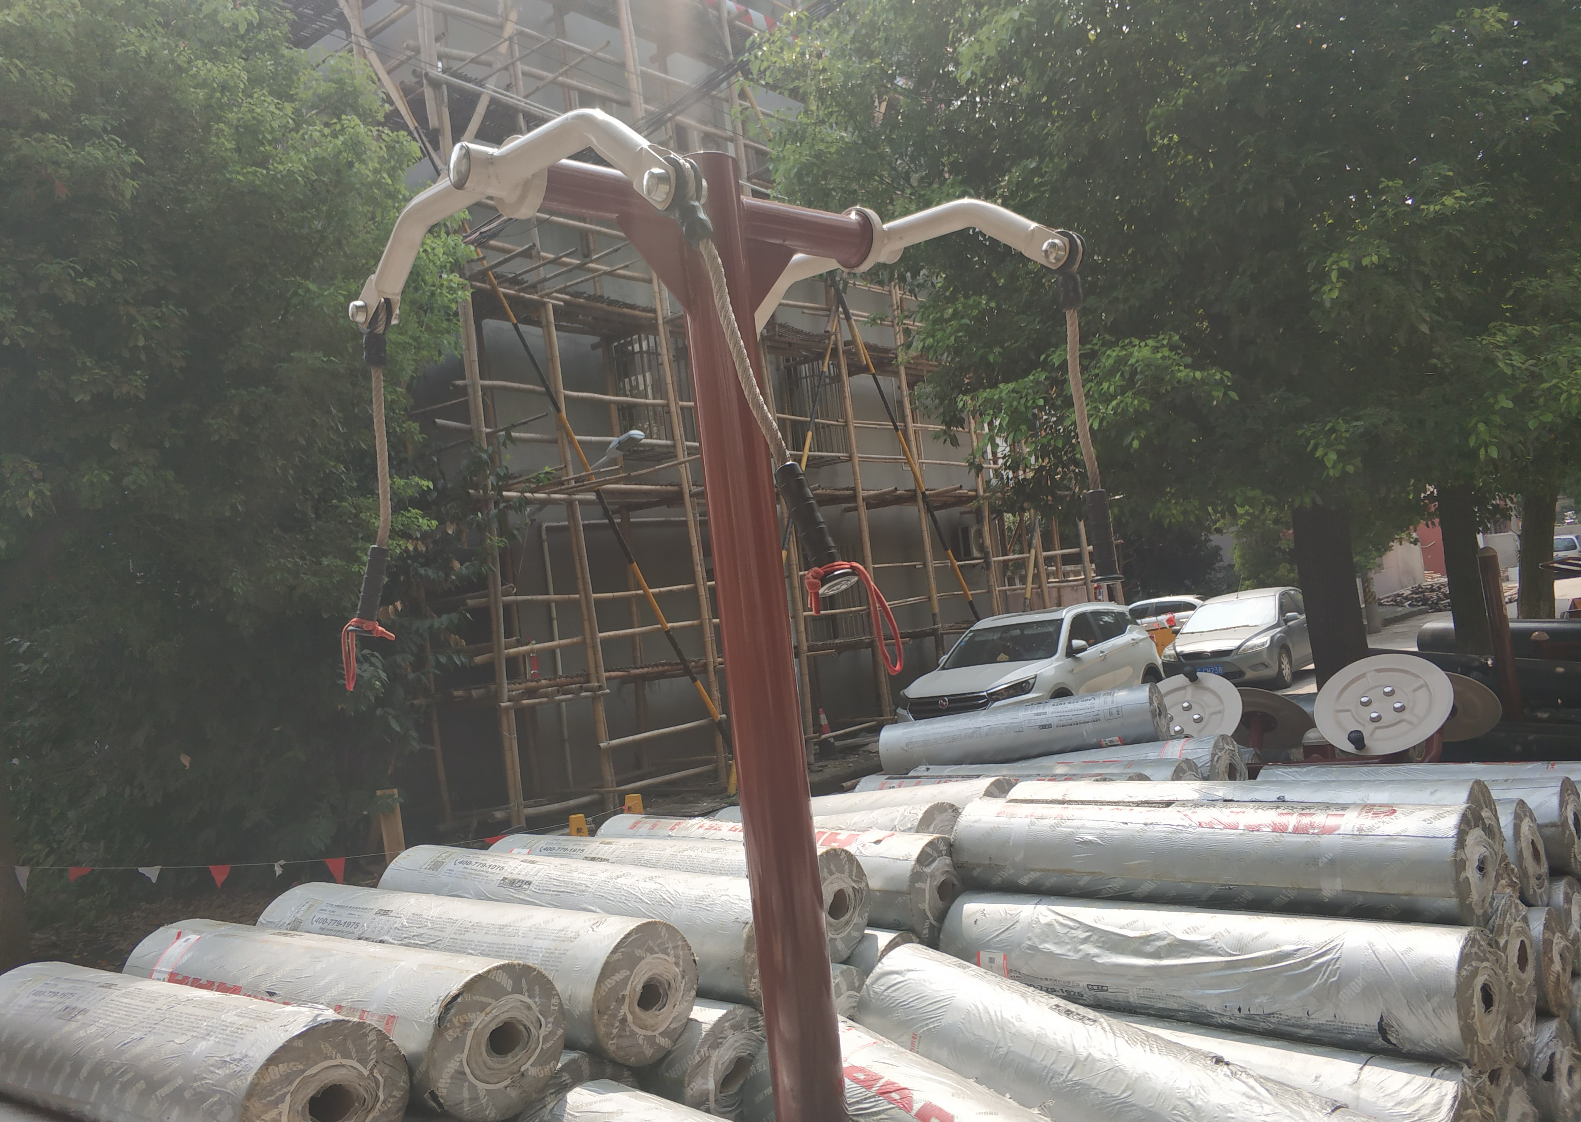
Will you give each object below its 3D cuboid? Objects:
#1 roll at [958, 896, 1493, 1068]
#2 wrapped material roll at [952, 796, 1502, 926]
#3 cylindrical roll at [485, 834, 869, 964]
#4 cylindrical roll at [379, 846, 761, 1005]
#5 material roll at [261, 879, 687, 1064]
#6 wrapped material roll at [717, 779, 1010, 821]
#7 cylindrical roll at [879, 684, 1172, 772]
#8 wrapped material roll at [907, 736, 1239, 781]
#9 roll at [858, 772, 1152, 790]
[{"bbox_3d":[0.722,0.735,2.249,0.200,0.200,1.000,-4,-6,-43],"label":"roll"},{"bbox_3d":[0.762,0.555,2.331,0.200,0.200,1.000,-4,-5,-44],"label":"wrapped material roll"},{"bbox_3d":[-0.286,0.682,2.552,1.000,0.200,0.200,-10,-5,43],"label":"cylindrical roll"},{"bbox_3d":[-0.399,0.666,2.300,1.000,0.200,0.200,-6,-2,38],"label":"cylindrical roll"},{"bbox_3d":[-0.597,0.705,2.175,1.000,0.209,0.209,-8,-3,39],"label":"material roll"},{"bbox_3d":[0.182,0.731,3.336,1.000,0.200,0.200,-17,-9,43],"label":"wrapped material roll"},{"bbox_3d":[0.797,0.601,4.293,1.000,0.200,0.200,-14,-7,31],"label":"cylindrical roll"},{"bbox_3d":[0.915,0.735,4.000,0.200,0.200,1.000,-3,-10,-44],"label":"wrapped material roll"},{"bbox_3d":[0.626,0.757,3.777,0.200,0.200,1.000,-3,-5,-45],"label":"roll"}]

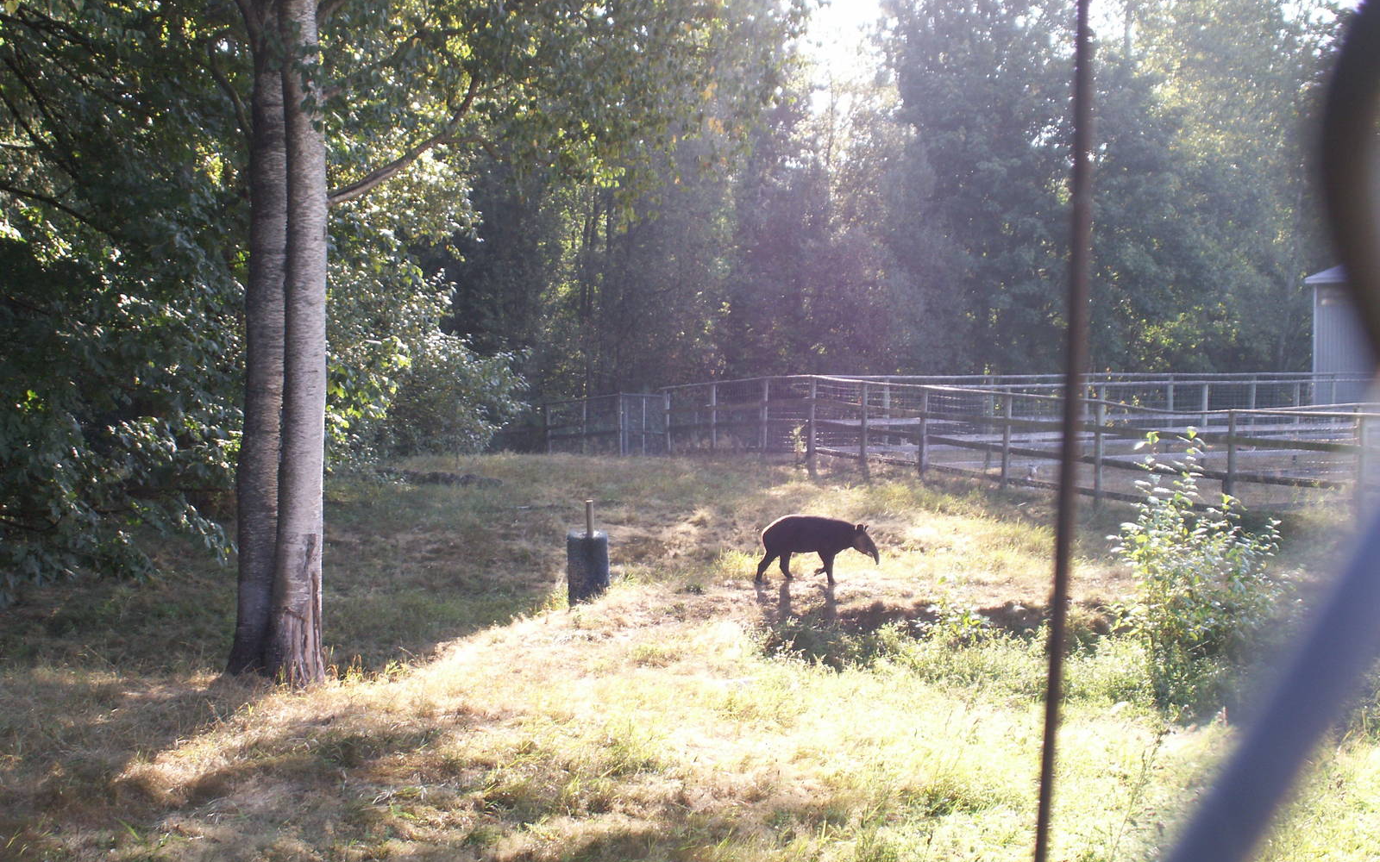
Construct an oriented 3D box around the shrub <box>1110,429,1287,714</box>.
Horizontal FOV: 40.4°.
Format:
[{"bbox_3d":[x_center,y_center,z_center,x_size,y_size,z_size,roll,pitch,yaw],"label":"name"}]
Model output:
[{"bbox_3d":[4.558,1.281,16.800,1.500,2.500,1.450,0,5,0],"label":"shrub"}]

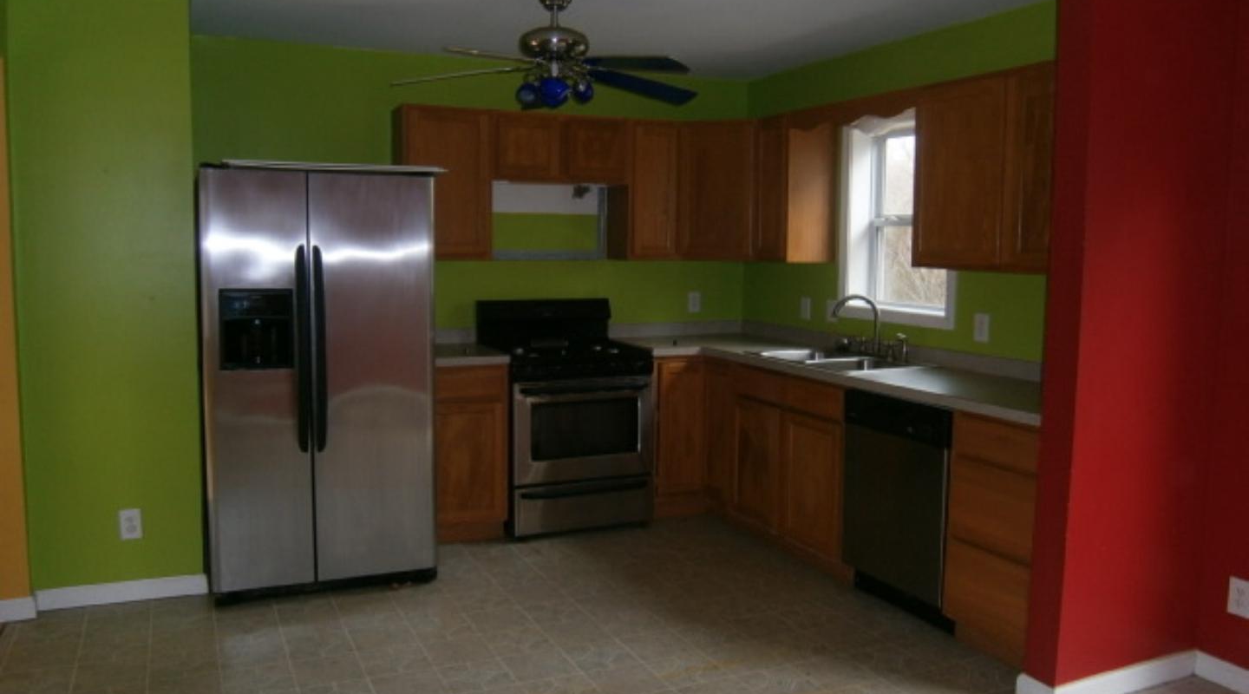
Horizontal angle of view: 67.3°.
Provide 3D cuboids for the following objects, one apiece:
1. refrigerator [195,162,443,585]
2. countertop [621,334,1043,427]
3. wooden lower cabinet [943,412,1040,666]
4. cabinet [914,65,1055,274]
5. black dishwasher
[{"bbox_3d":[-1.342,0.129,4.115,0.895,1.745,0.830,-2,6,-22],"label":"refrigerator"},{"bbox_3d":[0.898,0.095,4.340,0.947,0.038,2.832,-2,6,-25],"label":"countertop"},{"bbox_3d":[1.562,0.680,3.396,0.620,0.876,0.443,-3,7,-25],"label":"wooden lower cabinet"},{"bbox_3d":[1.575,-0.670,3.583,0.310,0.751,1.003,-2,6,-25],"label":"cabinet"},{"bbox_3d":[1.320,0.602,3.795,0.616,0.820,0.590,-2,6,-25],"label":"black dishwasher"}]

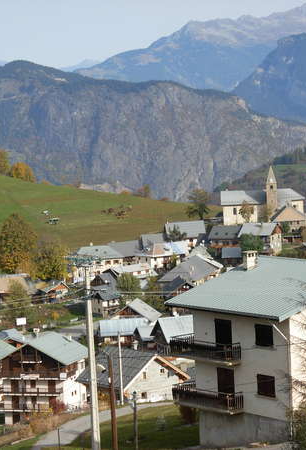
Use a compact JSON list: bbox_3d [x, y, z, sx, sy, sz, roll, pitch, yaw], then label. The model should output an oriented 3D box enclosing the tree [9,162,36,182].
[{"bbox_3d":[-61.490,-24.790,850.000,11.800,9.400,11.000,-2,5,0],"label":"tree"}]

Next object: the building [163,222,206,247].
[{"bbox_3d":[10.270,3.230,590.000,12.700,8.700,9.500,-3,5,-6],"label":"building"}]

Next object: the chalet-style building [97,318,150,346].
[{"bbox_3d":[-6.430,23.110,390.000,10.200,6.000,8.500,-2,5,-4],"label":"chalet-style building"}]

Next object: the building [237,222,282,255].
[{"bbox_3d":[34.610,4.450,580.000,12.200,9.800,8.800,0,5,27],"label":"building"}]

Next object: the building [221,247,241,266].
[{"bbox_3d":[26.800,10.900,615.000,6.600,6.000,7.000,-2,5,5],"label":"building"}]

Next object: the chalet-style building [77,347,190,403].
[{"bbox_3d":[-3.290,22.820,280.860,12.170,6.680,13.440,-5,6,-35],"label":"chalet-style building"}]

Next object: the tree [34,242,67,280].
[{"bbox_3d":[-27.810,10.010,490.000,8.900,10.500,8.900,-2,5,0],"label":"tree"}]

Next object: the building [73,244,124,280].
[{"bbox_3d":[-14.700,10.340,480.000,13.000,9.000,10.000,-2,5,2],"label":"building"}]

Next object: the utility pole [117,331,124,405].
[{"bbox_3d":[-4.830,21.580,272.000,0.300,11.000,0.300,-2,5,0],"label":"utility pole"}]

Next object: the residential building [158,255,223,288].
[{"bbox_3d":[9.820,12.340,466.000,12.000,8.500,18.000,-1,5,18],"label":"residential building"}]

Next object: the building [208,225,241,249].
[{"bbox_3d":[26.410,4.230,665.000,10.500,8.000,9.500,-1,5,20],"label":"building"}]

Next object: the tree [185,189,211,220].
[{"bbox_3d":[17.390,-7.890,690.000,9.300,12.200,9.300,-2,5,0],"label":"tree"}]

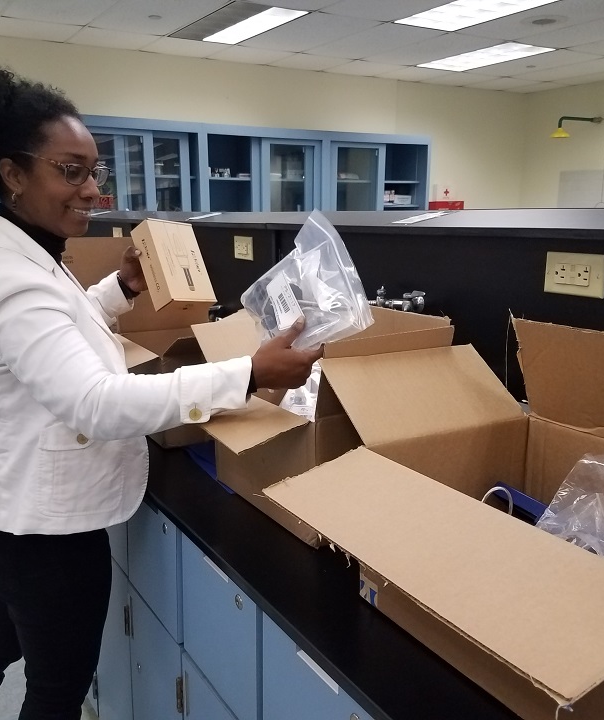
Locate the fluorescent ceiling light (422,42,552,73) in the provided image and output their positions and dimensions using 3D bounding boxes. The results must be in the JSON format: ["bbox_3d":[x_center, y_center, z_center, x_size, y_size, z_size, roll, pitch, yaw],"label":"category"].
[{"bbox_3d":[1.613,-2.724,6.410,0.590,0.080,1.200,-7,13,-30],"label":"fluorescent ceiling light"}]

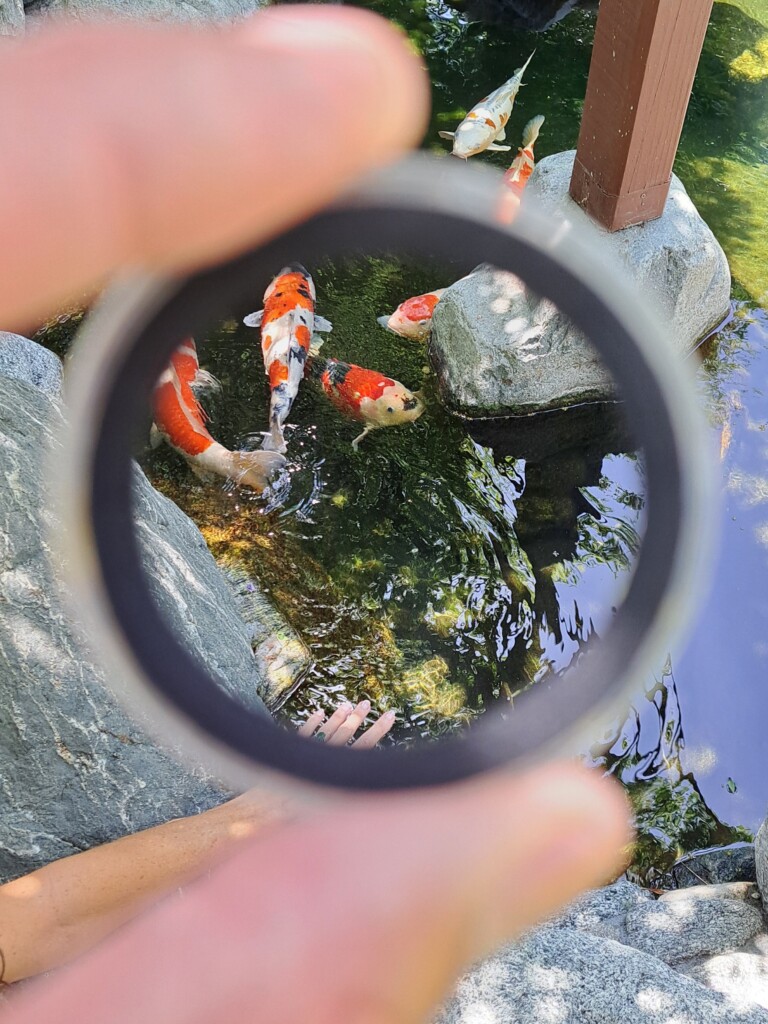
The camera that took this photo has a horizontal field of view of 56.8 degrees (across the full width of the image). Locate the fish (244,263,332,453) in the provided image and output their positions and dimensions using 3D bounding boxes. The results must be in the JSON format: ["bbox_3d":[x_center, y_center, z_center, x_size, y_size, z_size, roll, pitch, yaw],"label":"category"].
[{"bbox_3d":[-0.196,-0.339,1.470,0.170,0.130,0.530,-2,53,-1],"label":"fish"}]

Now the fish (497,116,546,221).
[{"bbox_3d":[0.360,-0.877,1.883,0.130,0.130,0.540,15,54,11],"label":"fish"}]

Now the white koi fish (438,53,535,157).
[{"bbox_3d":[0.345,-1.213,2.141,0.180,0.130,0.620,19,55,14],"label":"white koi fish"}]

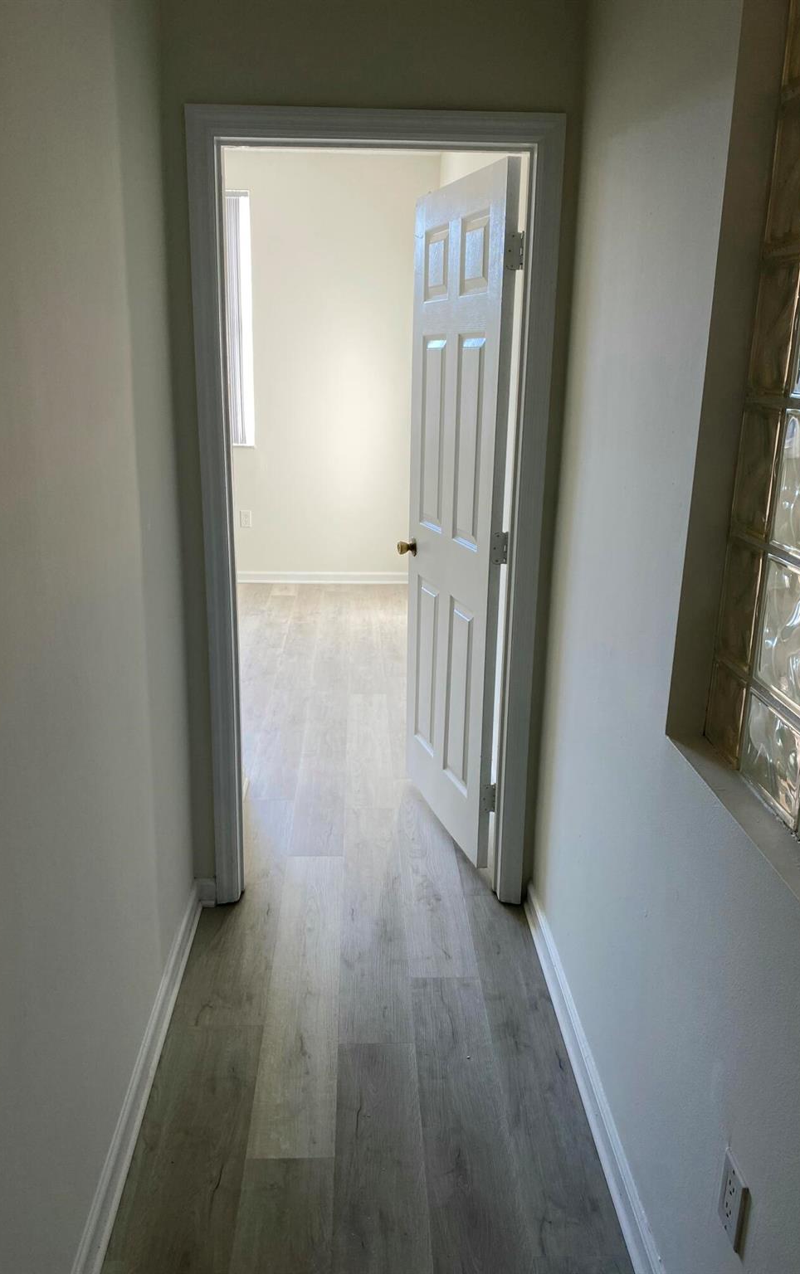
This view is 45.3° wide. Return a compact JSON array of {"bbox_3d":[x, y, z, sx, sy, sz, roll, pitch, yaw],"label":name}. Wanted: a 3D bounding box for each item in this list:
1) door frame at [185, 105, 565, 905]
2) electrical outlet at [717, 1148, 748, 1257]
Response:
[{"bbox_3d":[-0.075,-0.252,2.653,0.915,2.145,0.140,0,16,-2],"label":"door frame"},{"bbox_3d":[0.453,0.772,1.309,0.008,0.114,0.070,0,16,-2],"label":"electrical outlet"}]

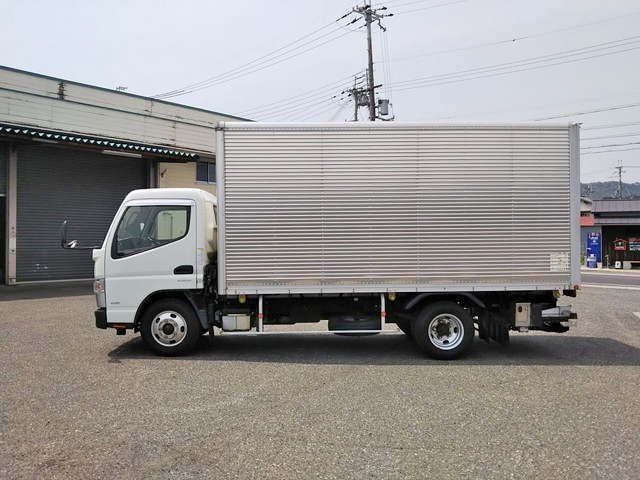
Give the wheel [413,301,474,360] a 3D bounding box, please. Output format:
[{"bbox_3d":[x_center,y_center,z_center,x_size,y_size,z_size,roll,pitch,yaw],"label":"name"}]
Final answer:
[{"bbox_3d":[1.550,1.113,6.910,0.720,0.720,0.270,1,0,-2],"label":"wheel"}]

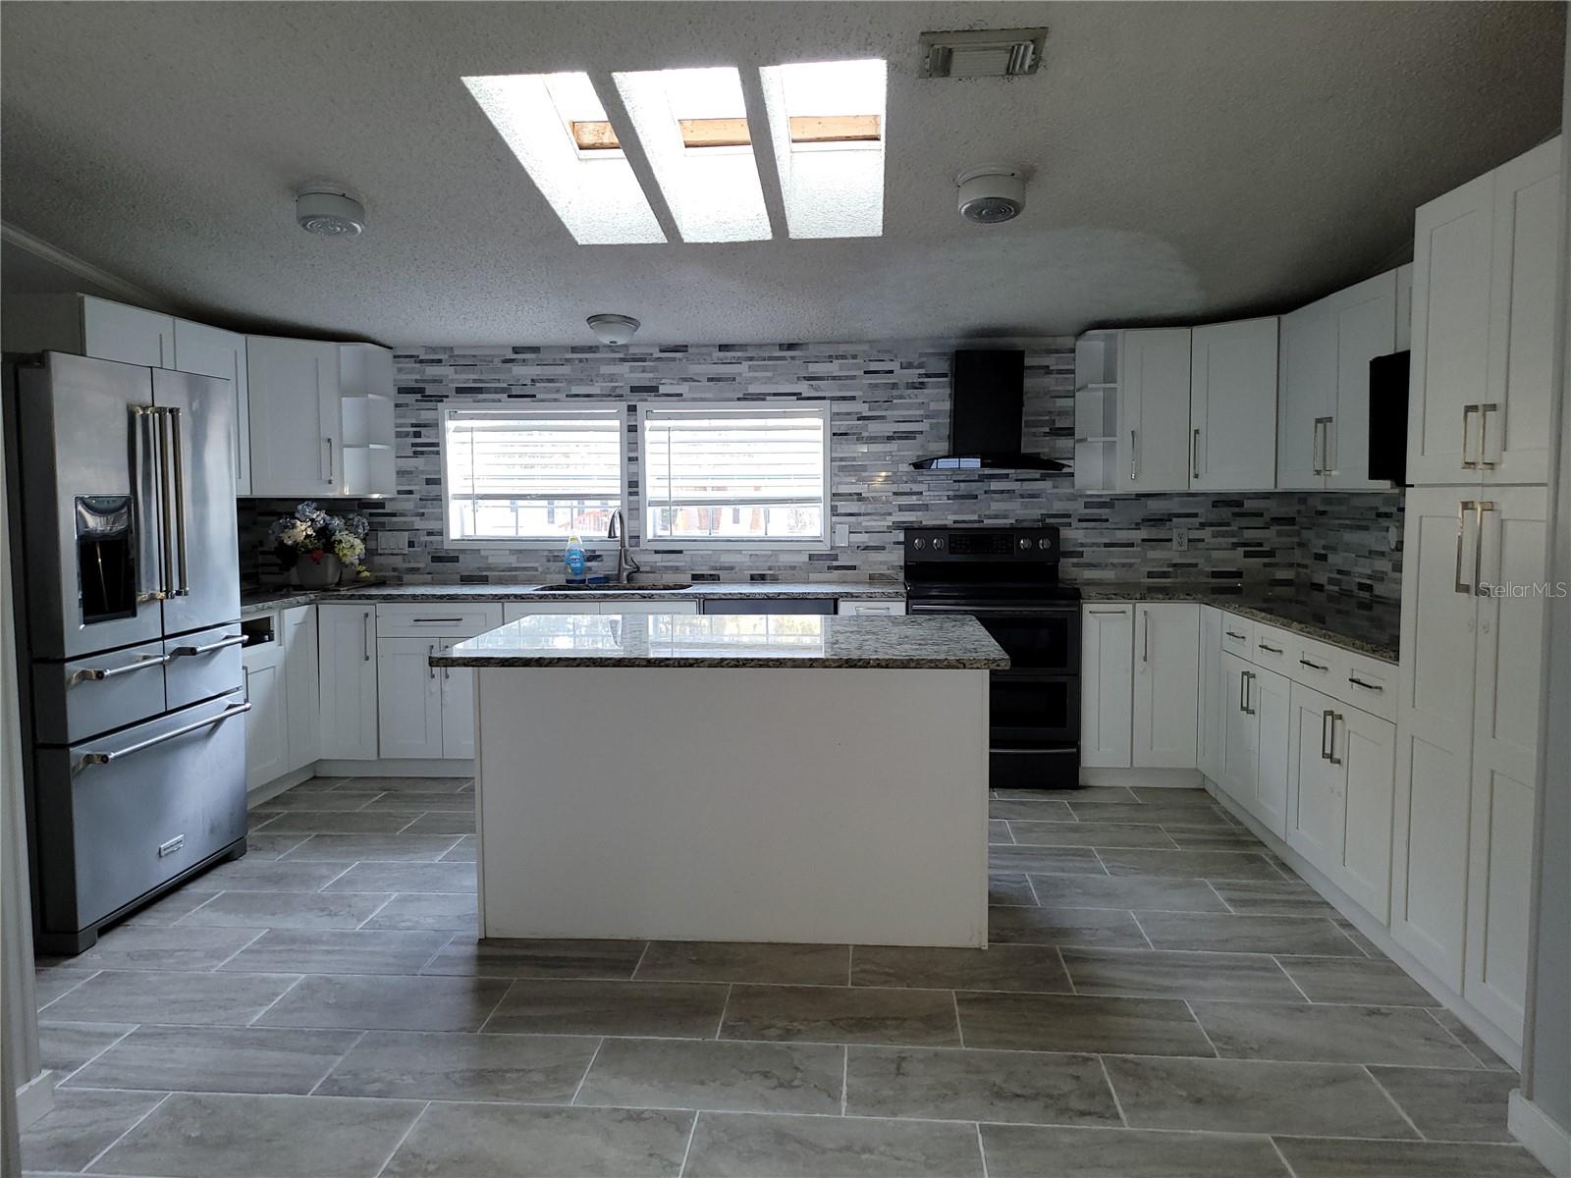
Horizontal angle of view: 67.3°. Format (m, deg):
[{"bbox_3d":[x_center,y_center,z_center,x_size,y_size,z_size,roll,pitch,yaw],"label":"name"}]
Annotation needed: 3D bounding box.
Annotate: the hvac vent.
[{"bbox_3d":[0.490,-1.330,2.957,0.302,0.025,0.236,0,-2,5],"label":"hvac vent"}]

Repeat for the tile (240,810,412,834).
[{"bbox_3d":[-1.845,0.974,4.898,0.612,0.010,0.321,0,5,5],"label":"tile"}]

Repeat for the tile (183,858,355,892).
[{"bbox_3d":[-1.871,1.019,4.188,0.601,0.010,0.322,0,5,5],"label":"tile"}]

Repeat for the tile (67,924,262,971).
[{"bbox_3d":[-1.915,1.077,3.542,0.601,0.010,0.322,0,5,5],"label":"tile"}]

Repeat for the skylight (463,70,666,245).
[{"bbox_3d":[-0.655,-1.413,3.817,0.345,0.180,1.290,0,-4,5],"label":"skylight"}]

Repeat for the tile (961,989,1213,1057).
[{"bbox_3d":[0.762,1.130,3.052,0.612,0.010,0.321,0,5,5],"label":"tile"}]

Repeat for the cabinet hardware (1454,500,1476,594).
[{"bbox_3d":[1.664,-0.098,2.891,0.033,0.226,0.013,0,5,5],"label":"cabinet hardware"}]

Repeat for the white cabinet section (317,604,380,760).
[{"bbox_3d":[-2.010,0.411,5.755,0.290,0.745,0.520,0,5,5],"label":"white cabinet section"}]

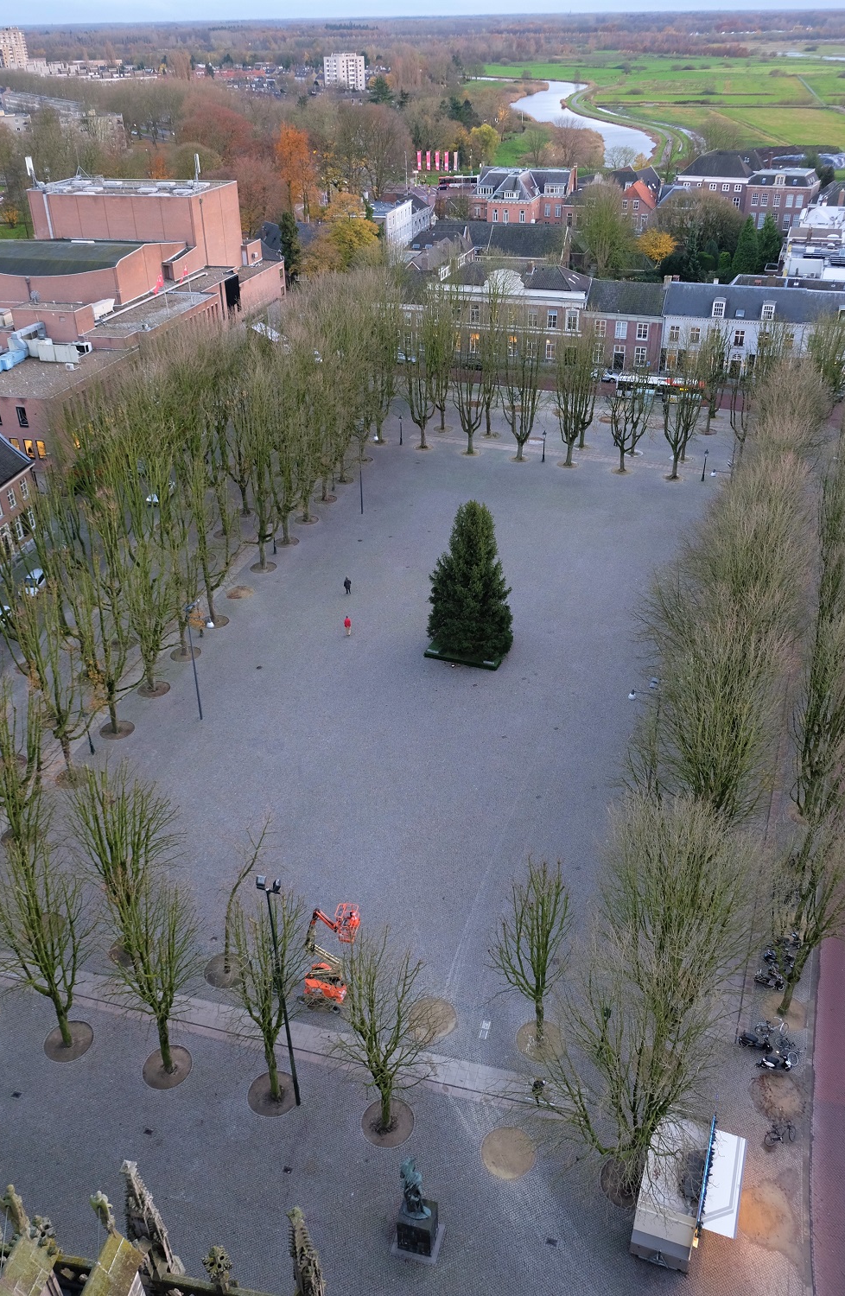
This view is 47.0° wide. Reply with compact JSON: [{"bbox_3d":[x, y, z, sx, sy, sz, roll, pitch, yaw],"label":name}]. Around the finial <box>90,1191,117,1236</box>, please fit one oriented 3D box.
[{"bbox_3d":[-5.927,10.612,18.241,0.400,1.350,0.450,6,34,11],"label":"finial"}]

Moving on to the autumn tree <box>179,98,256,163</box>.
[{"bbox_3d":[-71.267,-176.895,336.367,25.000,23.000,24.000,-1,33,1],"label":"autumn tree"}]

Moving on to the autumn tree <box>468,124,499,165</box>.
[{"bbox_3d":[21.529,-173.839,336.547,10.600,13.500,10.200,-1,33,0],"label":"autumn tree"}]

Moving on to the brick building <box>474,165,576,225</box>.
[{"bbox_3d":[23.223,-103.709,226.823,23.000,14.000,22.000,9,35,15],"label":"brick building"}]

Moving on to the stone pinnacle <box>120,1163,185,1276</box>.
[{"bbox_3d":[-7.625,15.954,27.039,1.200,6.070,1.200,8,34,13],"label":"stone pinnacle"}]

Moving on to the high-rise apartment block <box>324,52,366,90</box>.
[{"bbox_3d":[-54.603,-403.436,682.104,21.500,23.300,18.500,-26,41,-33],"label":"high-rise apartment block"}]

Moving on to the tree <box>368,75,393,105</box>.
[{"bbox_3d":[-24.462,-322.890,564.689,14.000,16.400,14.000,-1,33,1],"label":"tree"}]

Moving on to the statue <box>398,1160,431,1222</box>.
[{"bbox_3d":[-0.291,22.385,40.280,1.200,3.800,1.100,6,34,12],"label":"statue"}]

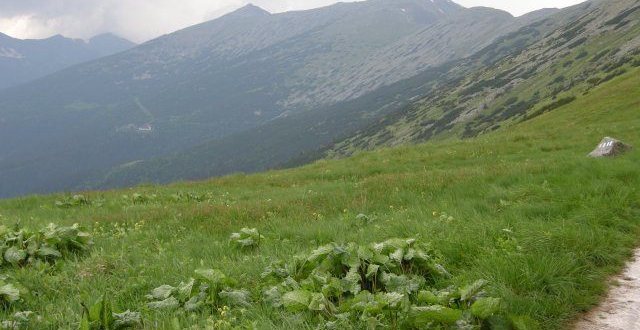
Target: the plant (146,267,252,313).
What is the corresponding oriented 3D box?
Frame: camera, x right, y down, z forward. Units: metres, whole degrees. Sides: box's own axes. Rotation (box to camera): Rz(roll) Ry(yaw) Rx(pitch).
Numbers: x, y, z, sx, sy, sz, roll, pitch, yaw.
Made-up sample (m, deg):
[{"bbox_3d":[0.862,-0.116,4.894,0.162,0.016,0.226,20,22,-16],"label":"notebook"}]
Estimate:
[{"bbox_3d":[-1.100,1.150,10.400,0.930,0.360,0.750,0,4,0],"label":"plant"}]

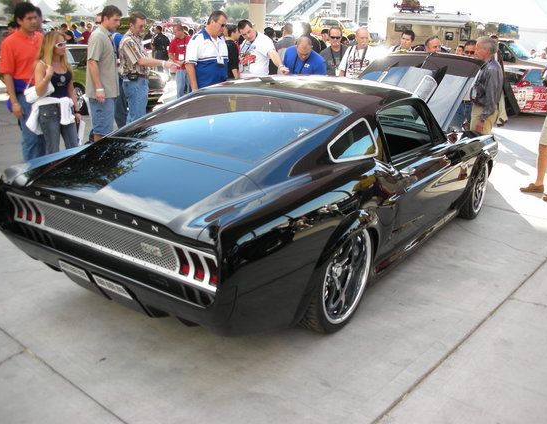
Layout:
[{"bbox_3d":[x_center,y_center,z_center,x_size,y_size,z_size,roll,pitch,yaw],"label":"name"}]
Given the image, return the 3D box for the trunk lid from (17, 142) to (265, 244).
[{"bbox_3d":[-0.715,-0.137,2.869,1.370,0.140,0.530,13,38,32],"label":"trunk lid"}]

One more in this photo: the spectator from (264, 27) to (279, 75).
[{"bbox_3d":[-0.073,-2.235,9.753,0.360,1.750,0.540,-13,23,-41],"label":"spectator"}]

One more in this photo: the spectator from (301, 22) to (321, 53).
[{"bbox_3d":[0.659,-2.710,11.073,0.540,1.820,0.380,-4,18,-17],"label":"spectator"}]

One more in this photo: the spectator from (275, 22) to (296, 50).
[{"bbox_3d":[0.213,-2.831,11.473,0.540,1.820,0.380,-9,20,-29],"label":"spectator"}]

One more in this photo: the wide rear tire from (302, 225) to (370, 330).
[{"bbox_3d":[0.296,0.322,3.243,0.290,0.676,0.676,13,20,32],"label":"wide rear tire"}]

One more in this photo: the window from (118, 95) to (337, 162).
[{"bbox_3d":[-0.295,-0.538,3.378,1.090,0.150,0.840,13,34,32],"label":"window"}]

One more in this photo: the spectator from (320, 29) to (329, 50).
[{"bbox_3d":[0.897,-2.454,10.558,0.360,1.770,0.520,-8,19,-29],"label":"spectator"}]

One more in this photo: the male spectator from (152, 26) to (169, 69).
[{"bbox_3d":[-3.225,-4.426,16.465,0.540,1.770,0.400,-11,21,-35],"label":"male spectator"}]

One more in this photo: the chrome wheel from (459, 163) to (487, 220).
[{"bbox_3d":[1.903,-0.245,5.578,0.240,0.625,0.625,13,21,32],"label":"chrome wheel"}]

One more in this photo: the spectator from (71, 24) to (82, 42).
[{"bbox_3d":[-6.399,-5.222,18.764,0.420,1.760,0.520,9,19,22],"label":"spectator"}]

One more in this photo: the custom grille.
[{"bbox_3d":[-0.833,0.112,2.777,1.470,0.190,0.100,13,20,32],"label":"custom grille"}]

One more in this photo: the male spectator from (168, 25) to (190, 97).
[{"bbox_3d":[-1.602,-2.322,9.852,0.540,1.750,0.380,12,19,28],"label":"male spectator"}]

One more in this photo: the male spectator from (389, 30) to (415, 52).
[{"bbox_3d":[1.640,-1.526,7.651,0.520,1.740,0.360,10,19,24],"label":"male spectator"}]

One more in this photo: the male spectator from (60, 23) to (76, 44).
[{"bbox_3d":[-6.150,-4.755,17.265,0.450,1.770,0.520,0,18,-6],"label":"male spectator"}]

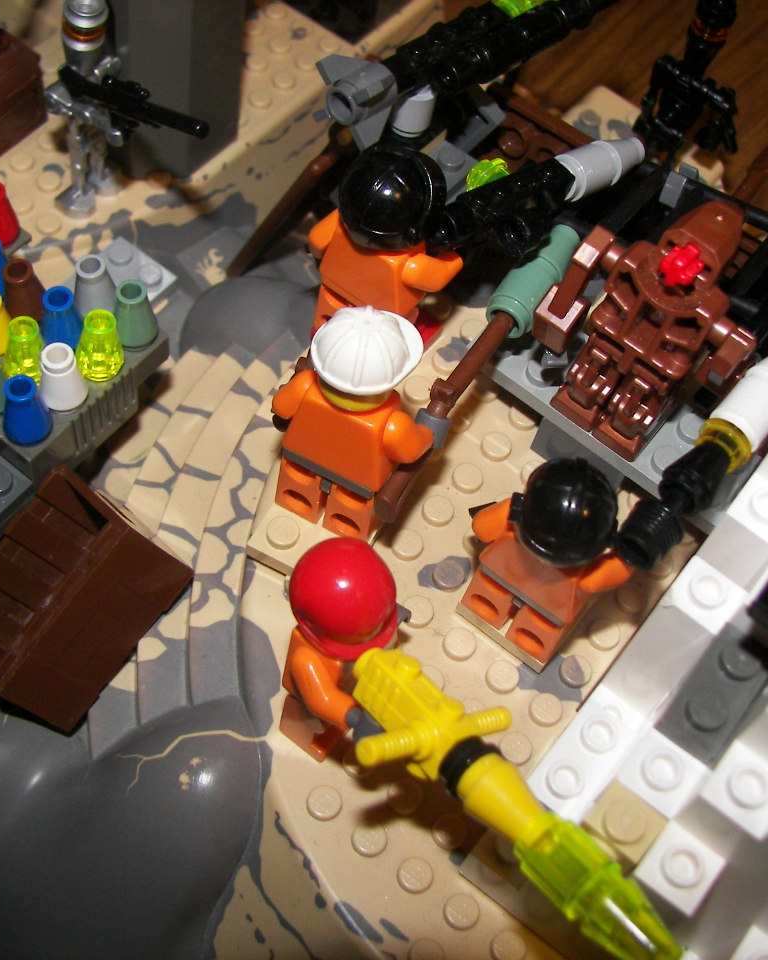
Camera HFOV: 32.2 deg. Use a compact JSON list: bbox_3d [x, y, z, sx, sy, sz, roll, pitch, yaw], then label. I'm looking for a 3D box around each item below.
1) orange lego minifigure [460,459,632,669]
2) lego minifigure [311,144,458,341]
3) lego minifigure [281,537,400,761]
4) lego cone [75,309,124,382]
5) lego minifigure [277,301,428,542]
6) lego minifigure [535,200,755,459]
[{"bbox_3d":[0.023,0.010,0.181,0.023,0.041,0.015,37,63,13],"label":"orange lego minifigure"},{"bbox_3d":[0.001,-0.034,0.203,0.024,0.042,0.015,37,61,13],"label":"lego minifigure"},{"bbox_3d":[-0.003,0.022,0.173,0.015,0.041,0.019,35,60,16],"label":"lego minifigure"},{"bbox_3d":[-0.044,-0.021,0.207,0.008,0.011,0.008,4,59,-7],"label":"lego cone"},{"bbox_3d":[-0.003,-0.010,0.188,0.024,0.041,0.014,24,54,5],"label":"lego minifigure"},{"bbox_3d":[0.037,-0.021,0.189,0.029,0.044,0.016,37,61,13],"label":"lego minifigure"}]

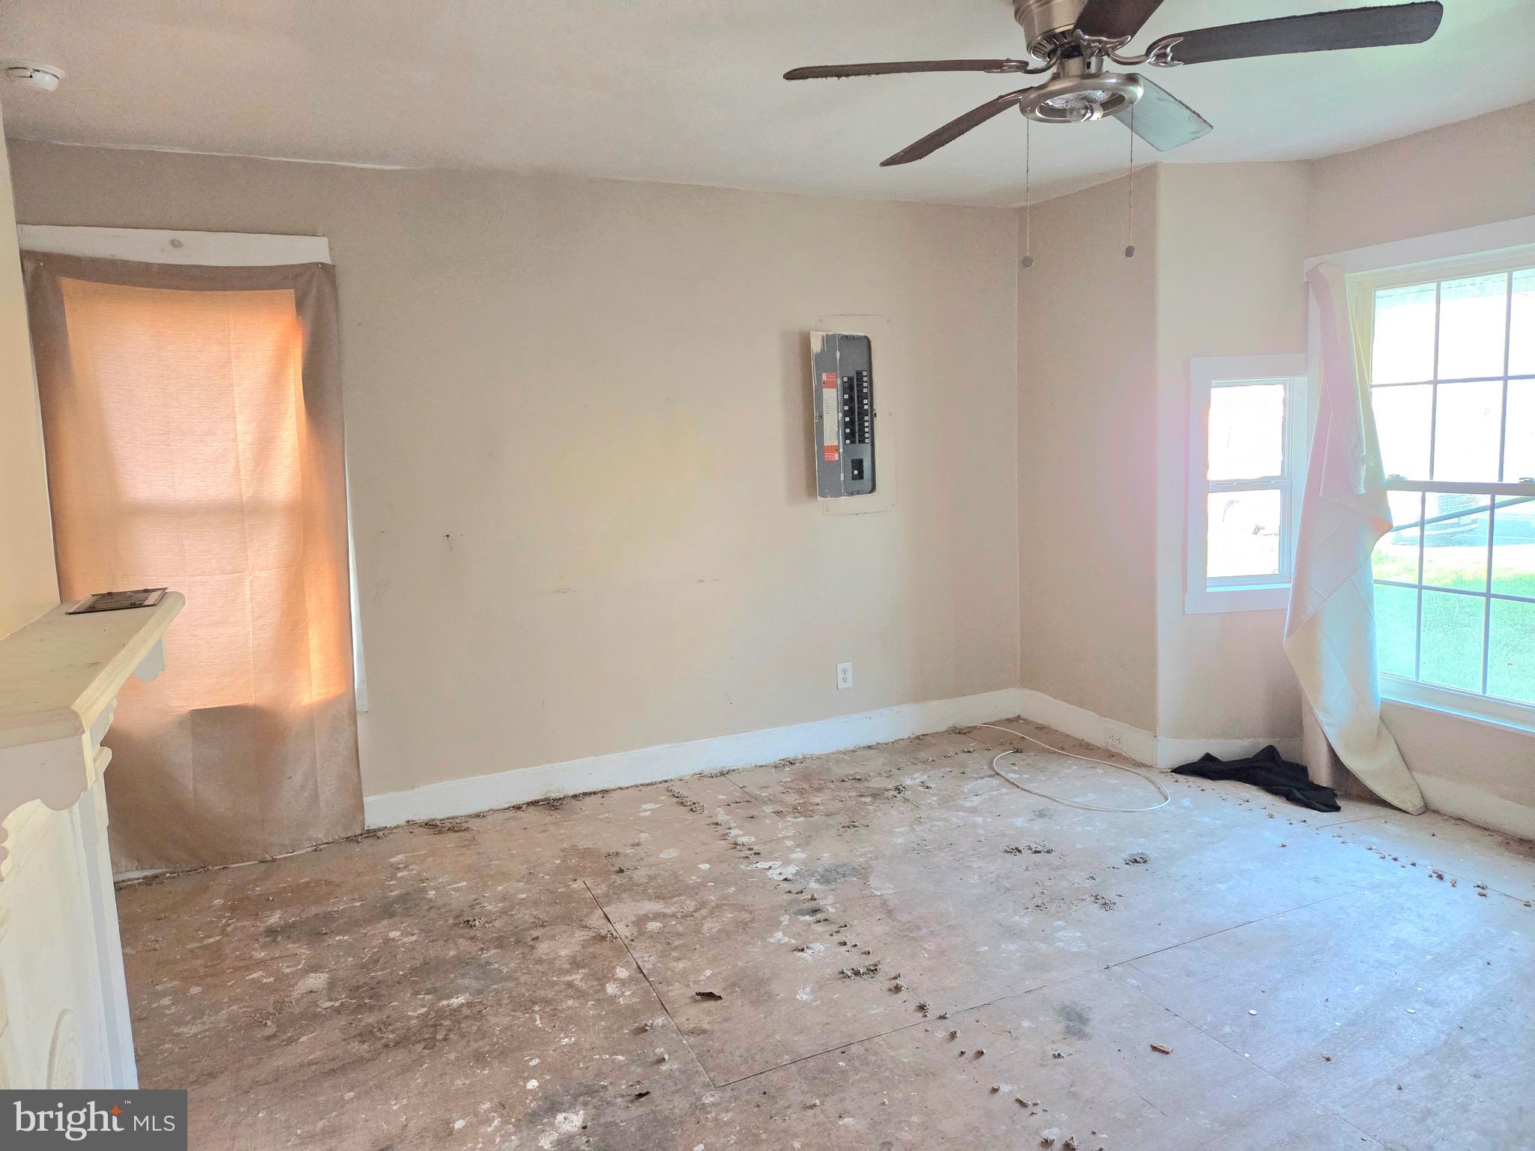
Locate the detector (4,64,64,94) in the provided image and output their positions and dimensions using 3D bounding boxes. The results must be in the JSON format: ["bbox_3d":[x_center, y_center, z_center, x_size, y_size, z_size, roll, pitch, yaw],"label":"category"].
[{"bbox_3d":[-1.969,-1.337,2.743,0.137,0.042,0.137,-5,8,-23],"label":"detector"}]

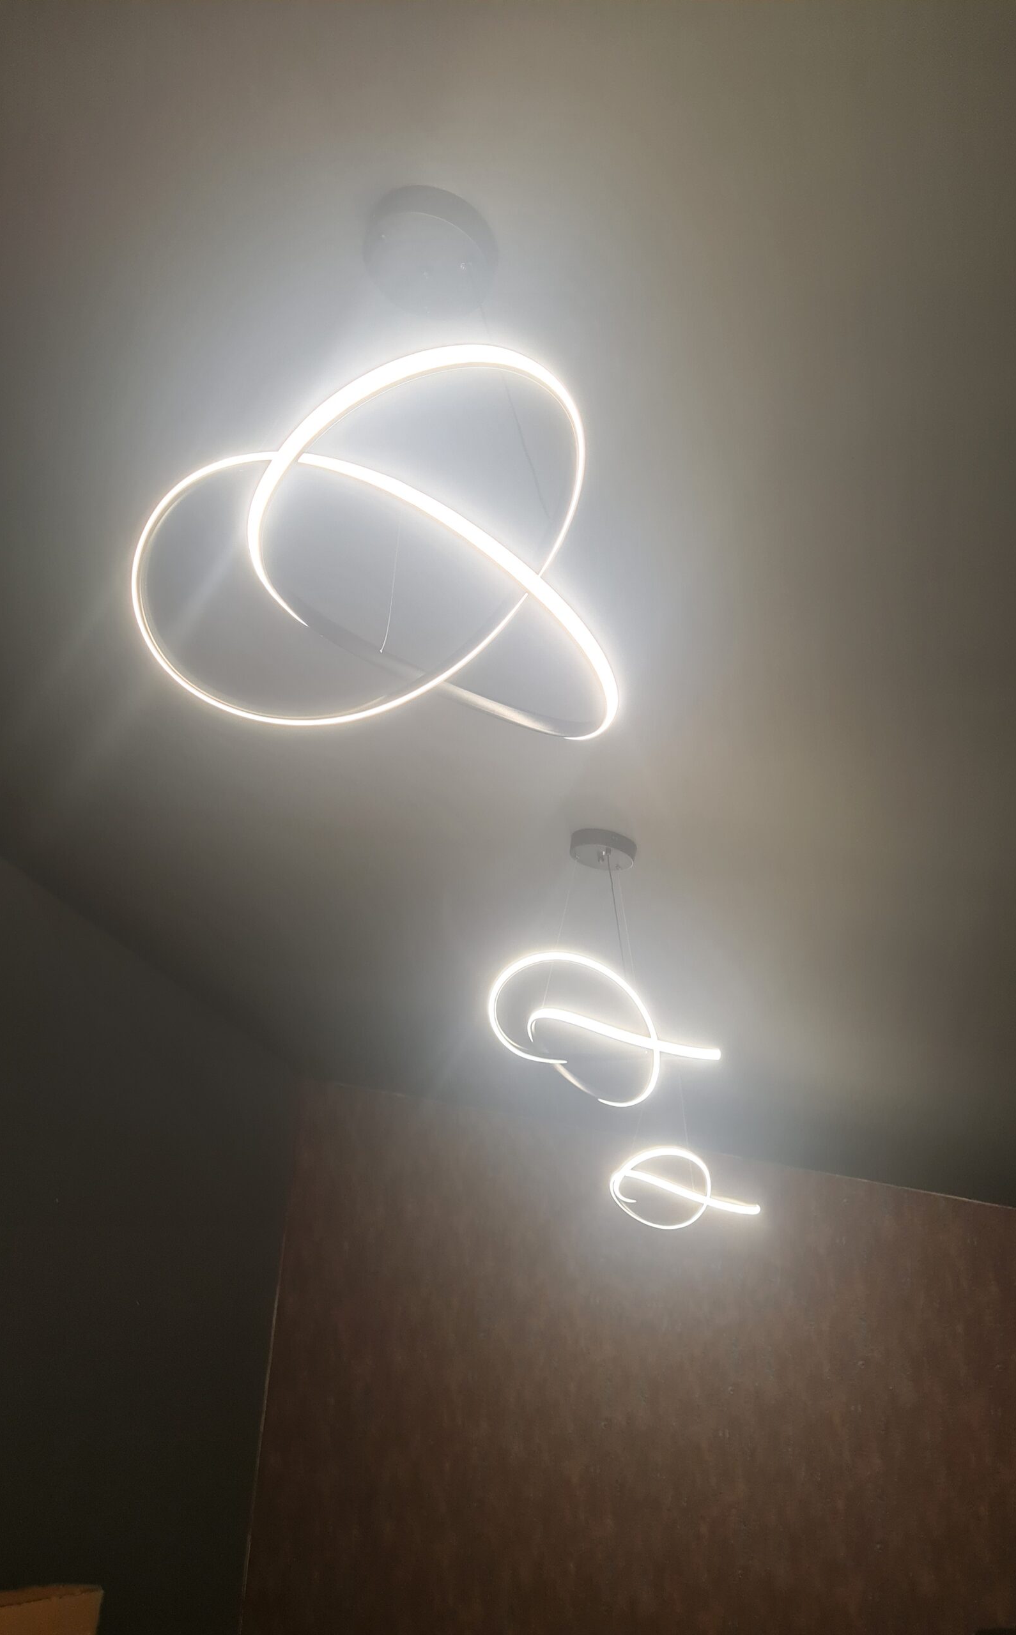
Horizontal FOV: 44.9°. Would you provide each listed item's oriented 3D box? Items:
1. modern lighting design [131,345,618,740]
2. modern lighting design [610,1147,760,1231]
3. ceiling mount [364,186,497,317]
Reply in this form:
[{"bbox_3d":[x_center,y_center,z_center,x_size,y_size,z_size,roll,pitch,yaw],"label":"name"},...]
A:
[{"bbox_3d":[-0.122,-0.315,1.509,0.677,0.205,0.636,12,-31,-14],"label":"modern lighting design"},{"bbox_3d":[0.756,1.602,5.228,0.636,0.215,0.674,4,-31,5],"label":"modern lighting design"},{"bbox_3d":[-0.112,-0.804,1.765,0.196,0.045,0.196,11,-24,5],"label":"ceiling mount"}]

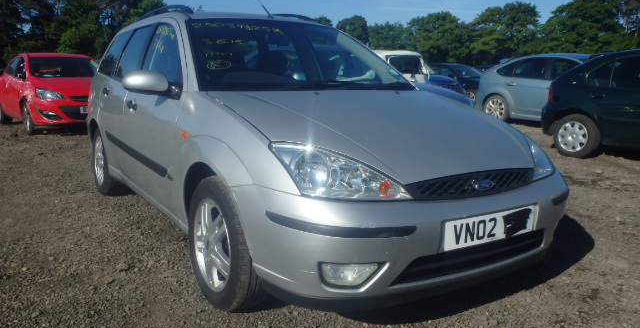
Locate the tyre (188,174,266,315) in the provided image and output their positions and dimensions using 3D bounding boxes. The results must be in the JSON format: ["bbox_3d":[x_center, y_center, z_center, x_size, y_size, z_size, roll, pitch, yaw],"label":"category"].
[{"bbox_3d":[-0.409,0.354,2.318,0.200,0.605,0.605,-5,11,-32],"label":"tyre"}]

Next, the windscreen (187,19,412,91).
[{"bbox_3d":[-0.118,-0.680,3.086,1.420,0.180,0.860,-5,42,-32],"label":"windscreen"}]

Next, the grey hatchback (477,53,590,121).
[{"bbox_3d":[5.270,-1.480,10.550,1.830,1.480,4.330,-6,11,-33],"label":"grey hatchback"}]

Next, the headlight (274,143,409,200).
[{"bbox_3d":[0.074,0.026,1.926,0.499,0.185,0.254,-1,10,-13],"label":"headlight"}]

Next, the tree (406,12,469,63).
[{"bbox_3d":[11.944,-11.507,52.625,6.428,7.526,6.428,3,10,12],"label":"tree"}]

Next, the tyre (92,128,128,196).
[{"bbox_3d":[-1.800,-0.030,4.483,0.200,0.610,0.610,-5,11,-32],"label":"tyre"}]

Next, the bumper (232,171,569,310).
[{"bbox_3d":[0.518,0.258,2.214,1.680,0.460,0.580,-5,11,-32],"label":"bumper"}]

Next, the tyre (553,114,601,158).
[{"bbox_3d":[3.554,-0.379,7.145,0.185,0.595,0.595,-5,11,-32],"label":"tyre"}]

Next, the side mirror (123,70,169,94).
[{"bbox_3d":[-0.924,-0.437,2.750,0.220,0.130,0.125,-5,11,-32],"label":"side mirror"}]

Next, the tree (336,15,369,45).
[{"bbox_3d":[3.801,-13.582,62.708,4.072,8.761,4.072,2,9,3],"label":"tree"}]

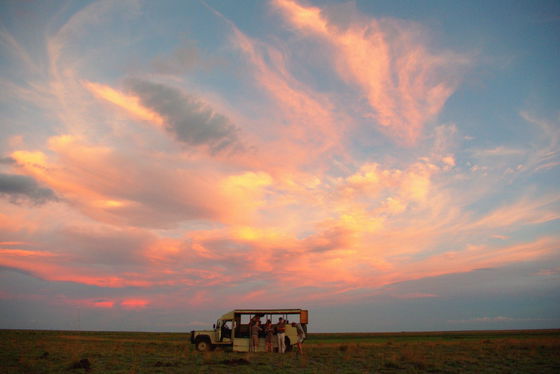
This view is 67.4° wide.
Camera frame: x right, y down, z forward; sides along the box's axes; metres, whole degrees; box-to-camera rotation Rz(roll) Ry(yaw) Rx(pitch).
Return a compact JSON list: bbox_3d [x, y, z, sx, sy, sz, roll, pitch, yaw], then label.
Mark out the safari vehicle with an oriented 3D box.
[{"bbox_3d":[-1.699,8.234,23.868,6.374,2.301,1.900,-4,-19,11],"label":"safari vehicle"}]

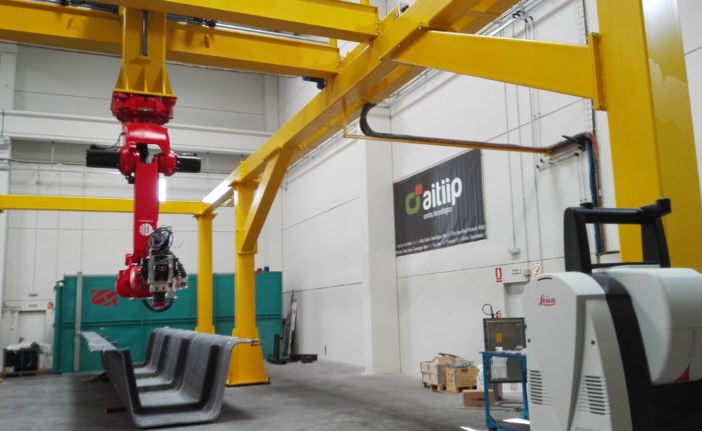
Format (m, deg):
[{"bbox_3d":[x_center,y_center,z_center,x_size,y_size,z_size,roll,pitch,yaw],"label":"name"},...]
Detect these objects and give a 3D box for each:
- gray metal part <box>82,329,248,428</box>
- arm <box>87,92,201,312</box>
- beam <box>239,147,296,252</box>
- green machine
[{"bbox_3d":[-4.611,3.227,12.137,2.306,1.220,8.645,2,-9,-26],"label":"gray metal part"},{"bbox_3d":[-2.450,-0.194,6.505,1.305,2.630,0.891,2,-9,-23],"label":"arm"},{"bbox_3d":[-2.001,-0.254,12.420,0.330,0.400,3.627,2,-41,-26],"label":"beam"},{"bbox_3d":[-6.175,3.623,19.126,7.015,3.040,2.139,1,-9,-20],"label":"green machine"}]

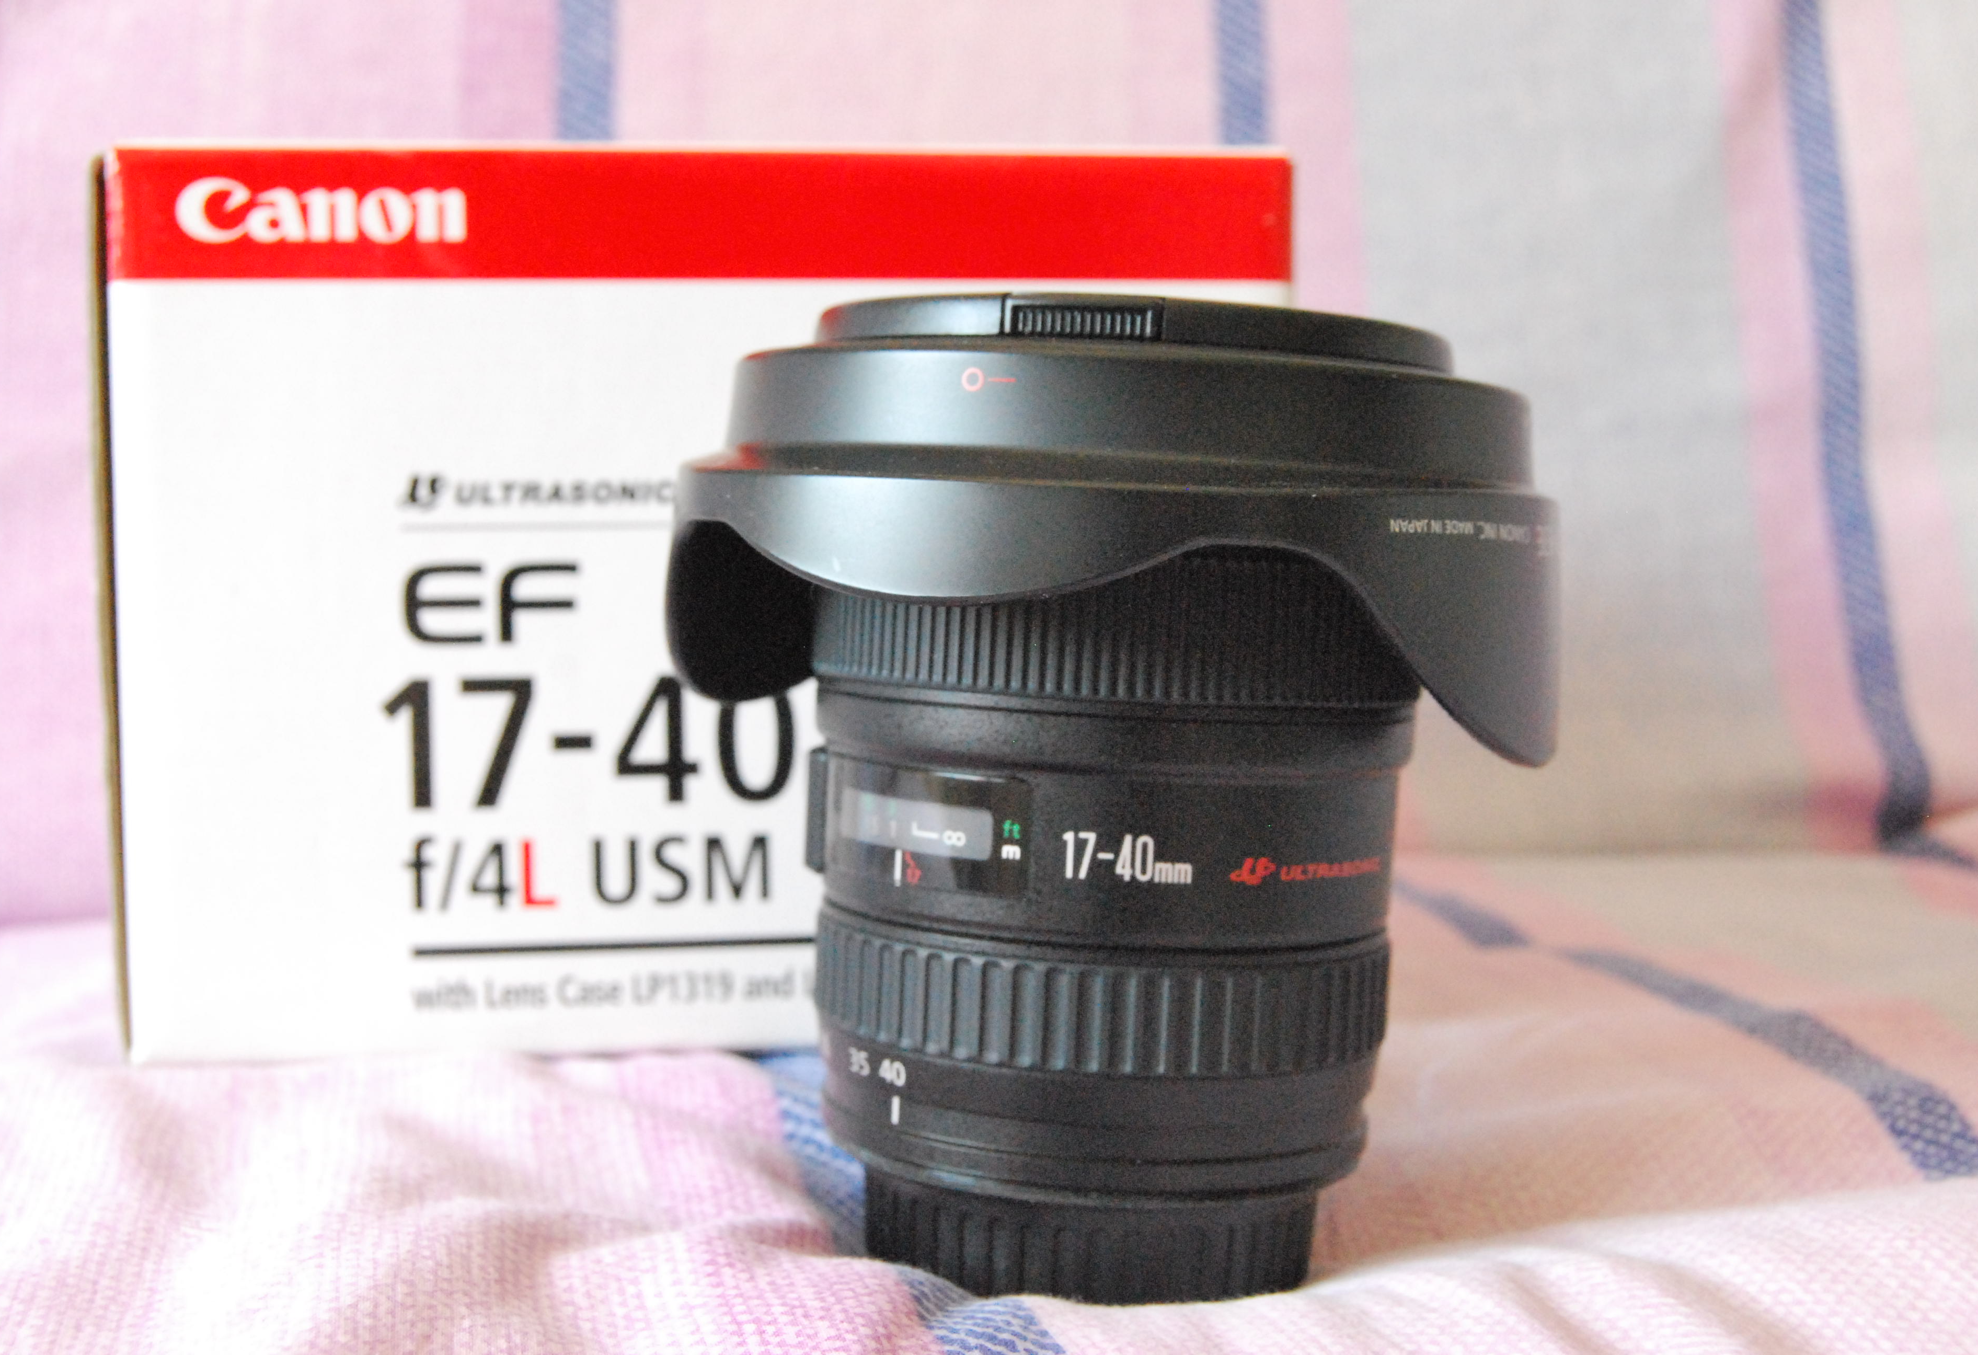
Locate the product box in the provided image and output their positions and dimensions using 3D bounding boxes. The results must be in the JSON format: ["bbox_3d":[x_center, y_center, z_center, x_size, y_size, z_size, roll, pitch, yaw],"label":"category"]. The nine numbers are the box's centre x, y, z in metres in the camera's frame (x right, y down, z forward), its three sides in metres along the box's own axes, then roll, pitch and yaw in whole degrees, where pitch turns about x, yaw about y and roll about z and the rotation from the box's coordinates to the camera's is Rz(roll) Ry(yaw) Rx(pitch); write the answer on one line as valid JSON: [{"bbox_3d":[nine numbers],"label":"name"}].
[{"bbox_3d":[-0.054,-0.018,0.504,0.195,0.148,0.147,-1,4,-7],"label":"product box"}]

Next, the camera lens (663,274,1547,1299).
[{"bbox_3d":[0.015,0.017,0.338,0.115,0.123,0.115,3,2,5],"label":"camera lens"}]

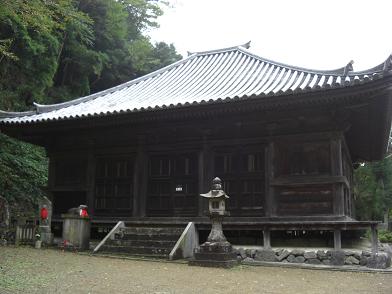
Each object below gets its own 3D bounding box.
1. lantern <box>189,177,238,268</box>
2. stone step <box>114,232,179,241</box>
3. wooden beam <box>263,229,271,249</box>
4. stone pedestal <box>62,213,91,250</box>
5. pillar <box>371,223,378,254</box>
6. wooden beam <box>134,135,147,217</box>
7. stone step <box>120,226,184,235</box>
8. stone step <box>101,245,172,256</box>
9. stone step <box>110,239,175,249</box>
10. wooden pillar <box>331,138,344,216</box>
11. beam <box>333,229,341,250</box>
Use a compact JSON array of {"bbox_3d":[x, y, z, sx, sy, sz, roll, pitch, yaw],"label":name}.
[{"bbox_3d":[0.486,1.958,11.080,0.985,2.324,0.985,-4,-12,23],"label":"lantern"},{"bbox_3d":[-1.592,2.966,13.720,2.462,0.202,0.325,-4,-12,23],"label":"stone step"},{"bbox_3d":[2.185,2.818,12.895,0.190,0.623,0.190,-4,-12,23],"label":"wooden beam"},{"bbox_3d":[-4.146,2.974,14.530,0.808,1.192,0.552,-4,-12,23],"label":"stone pedestal"},{"bbox_3d":[5.005,2.583,11.722,0.180,0.851,0.180,-4,-12,23],"label":"pillar"},{"bbox_3d":[-2.175,1.165,16.220,0.360,3.076,0.360,-4,-12,23],"label":"wooden beam"},{"bbox_3d":[-1.465,2.817,14.053,2.462,0.212,0.325,-4,-12,23],"label":"stone step"},{"bbox_3d":[-1.836,3.231,13.081,2.462,0.217,0.325,-4,-12,23],"label":"stone step"},{"bbox_3d":[-1.718,3.093,13.392,2.462,0.197,0.325,-4,-12,23],"label":"stone step"},{"bbox_3d":[4.514,0.947,13.340,0.360,2.555,0.360,-4,-12,23],"label":"wooden pillar"},{"bbox_3d":[4.088,2.665,12.096,0.190,0.635,0.190,-4,-12,23],"label":"beam"}]

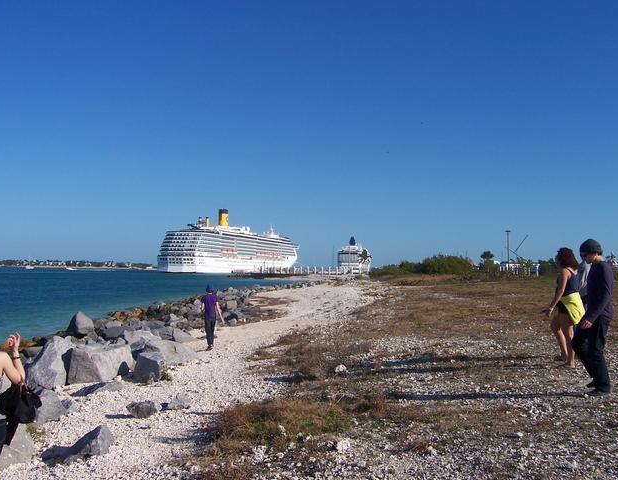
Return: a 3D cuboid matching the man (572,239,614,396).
[{"bbox_3d":[3.142,0.856,7.350,0.480,1.700,0.480,-1,-2,22],"label":"man"}]

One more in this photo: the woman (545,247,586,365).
[{"bbox_3d":[3.514,0.936,9.100,0.480,1.610,0.460,-2,-3,37],"label":"woman"}]

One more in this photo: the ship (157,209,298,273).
[{"bbox_3d":[-54.258,2.378,631.588,33.000,55.000,292.000,-1,-2,17],"label":"ship"}]

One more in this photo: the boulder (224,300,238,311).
[{"bbox_3d":[-3.479,2.903,29.500,0.580,0.420,0.520,0,-2,9],"label":"boulder"}]

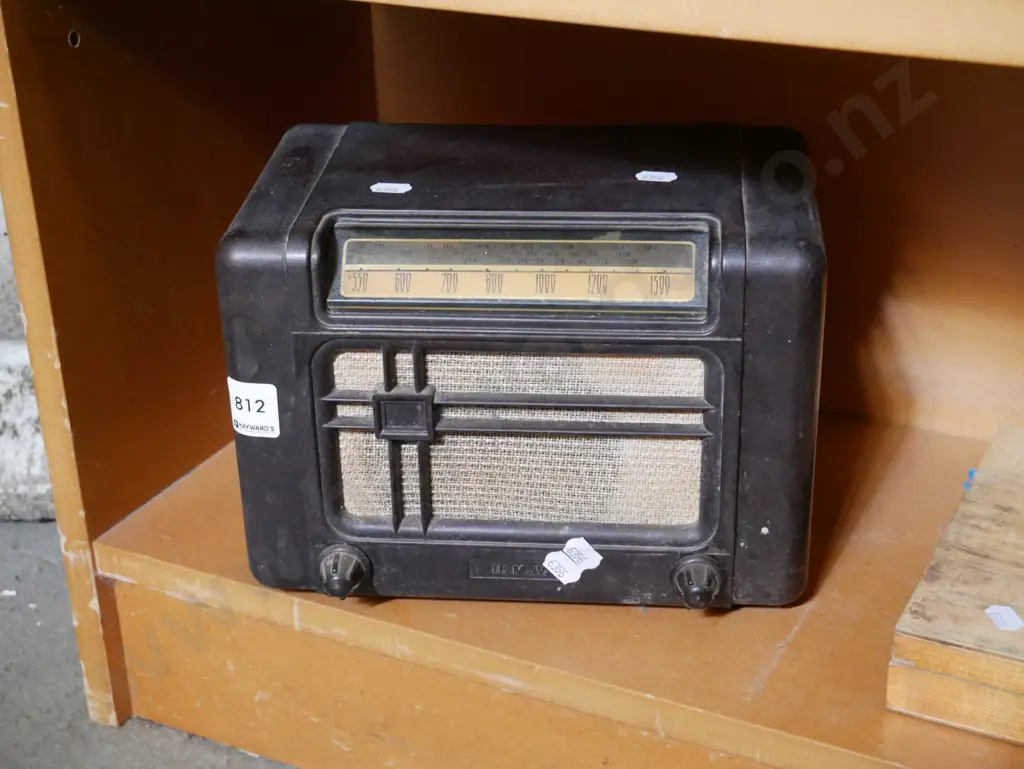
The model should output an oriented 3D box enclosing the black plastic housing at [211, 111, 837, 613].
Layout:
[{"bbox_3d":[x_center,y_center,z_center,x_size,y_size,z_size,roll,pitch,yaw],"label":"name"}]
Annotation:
[{"bbox_3d":[0.014,-0.015,1.077,0.356,0.241,0.229,1,27,5],"label":"black plastic housing"}]

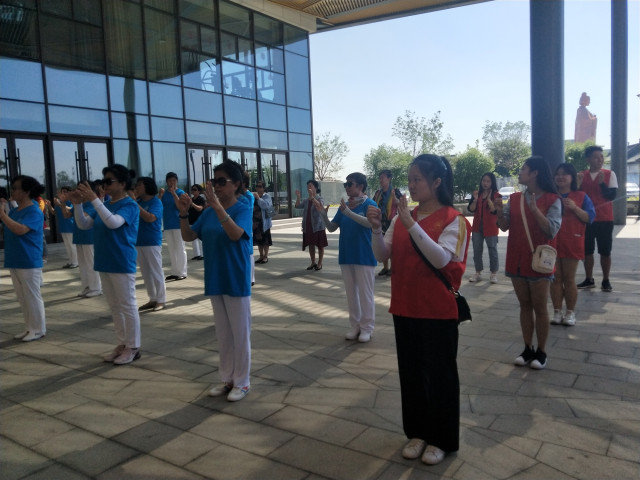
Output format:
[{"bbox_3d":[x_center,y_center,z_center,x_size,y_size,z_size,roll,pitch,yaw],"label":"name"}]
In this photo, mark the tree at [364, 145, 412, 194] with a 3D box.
[{"bbox_3d":[3.600,-3.500,25.000,2.700,3.200,2.700,-2,6,0],"label":"tree"}]

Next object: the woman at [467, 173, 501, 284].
[{"bbox_3d":[2.420,-0.180,6.830,0.500,1.600,0.420,1,7,20],"label":"woman"}]

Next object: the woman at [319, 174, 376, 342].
[{"bbox_3d":[0.265,0.166,4.360,0.520,1.560,0.500,-7,8,-41],"label":"woman"}]

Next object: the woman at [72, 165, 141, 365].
[{"bbox_3d":[-1.823,0.215,3.960,0.560,1.620,0.500,-6,8,-37],"label":"woman"}]

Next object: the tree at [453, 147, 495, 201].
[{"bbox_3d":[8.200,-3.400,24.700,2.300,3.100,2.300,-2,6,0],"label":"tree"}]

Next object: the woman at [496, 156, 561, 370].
[{"bbox_3d":[1.610,0.180,3.500,0.440,1.610,0.500,-7,8,-39],"label":"woman"}]

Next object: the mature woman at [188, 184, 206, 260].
[{"bbox_3d":[-2.540,-0.388,9.600,0.480,1.570,0.450,4,8,40],"label":"mature woman"}]

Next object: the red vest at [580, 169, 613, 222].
[{"bbox_3d":[3.483,-0.559,5.830,0.460,0.700,0.280,4,8,42],"label":"red vest"}]

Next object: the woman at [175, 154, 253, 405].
[{"bbox_3d":[-0.680,0.280,3.060,0.500,1.600,0.450,4,8,42],"label":"woman"}]

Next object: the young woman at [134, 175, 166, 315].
[{"bbox_3d":[-2.071,0.049,5.650,0.500,1.590,0.460,-5,7,-30],"label":"young woman"}]

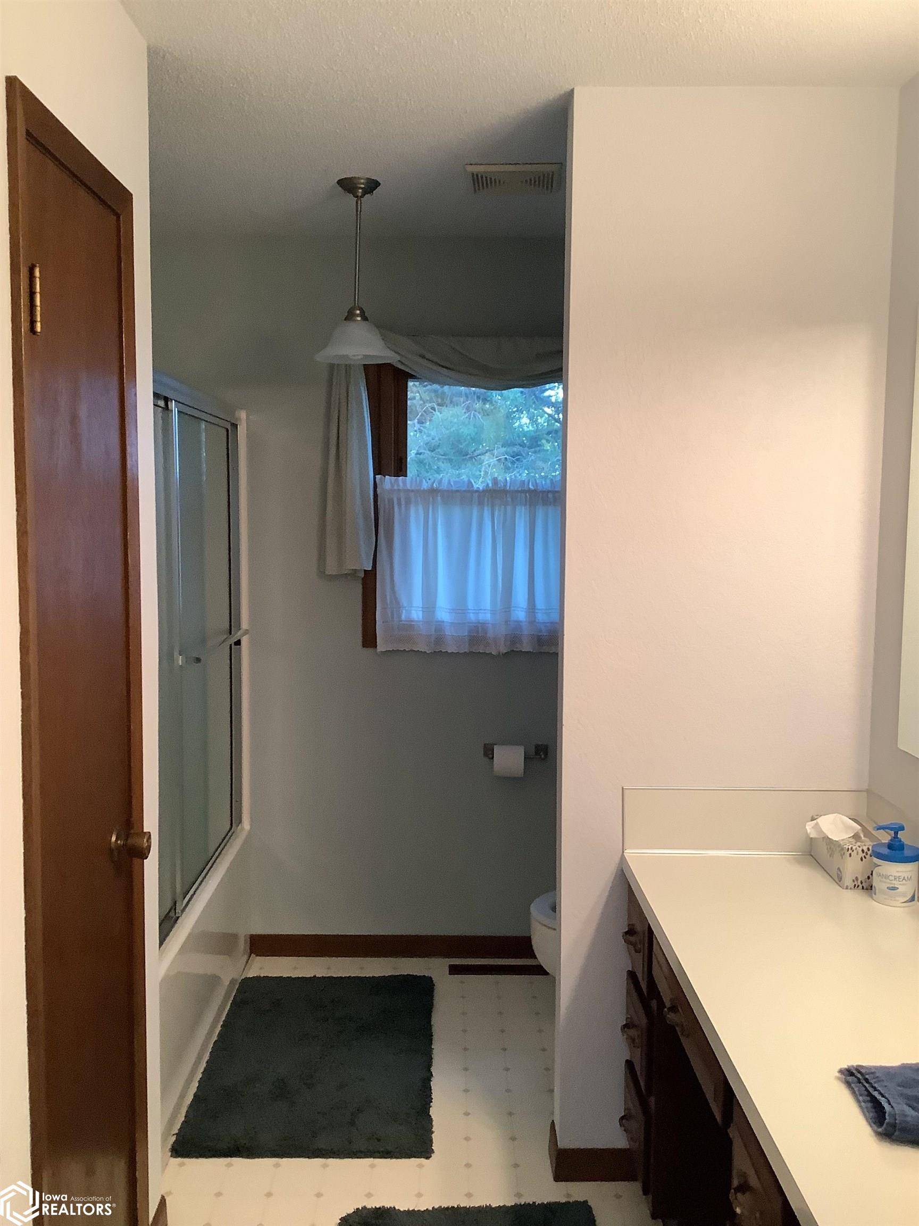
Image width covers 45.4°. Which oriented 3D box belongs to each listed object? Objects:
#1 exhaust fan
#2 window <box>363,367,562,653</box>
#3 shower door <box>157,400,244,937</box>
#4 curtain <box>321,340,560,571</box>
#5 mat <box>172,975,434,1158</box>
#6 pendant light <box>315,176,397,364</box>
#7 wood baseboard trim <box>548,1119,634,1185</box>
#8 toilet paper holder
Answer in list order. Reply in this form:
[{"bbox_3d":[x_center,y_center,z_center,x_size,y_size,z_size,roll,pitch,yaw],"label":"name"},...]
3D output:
[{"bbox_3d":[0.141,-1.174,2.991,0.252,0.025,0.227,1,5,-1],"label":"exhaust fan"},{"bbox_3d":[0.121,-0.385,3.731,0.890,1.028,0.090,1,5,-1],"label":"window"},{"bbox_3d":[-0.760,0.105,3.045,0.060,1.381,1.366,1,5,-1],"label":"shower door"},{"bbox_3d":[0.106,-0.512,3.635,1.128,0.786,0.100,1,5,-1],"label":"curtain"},{"bbox_3d":[-0.384,1.253,3.131,0.623,0.025,0.992,1,5,-1],"label":"mat"},{"bbox_3d":[-0.286,-0.956,3.081,0.235,0.485,0.235,1,5,-1],"label":"pendant light"},{"bbox_3d":[0.314,1.278,2.608,0.187,0.082,0.121,1,5,-1],"label":"wood baseboard trim"},{"bbox_3d":[0.194,0.478,3.742,0.220,0.058,0.078,1,5,-1],"label":"toilet paper holder"}]

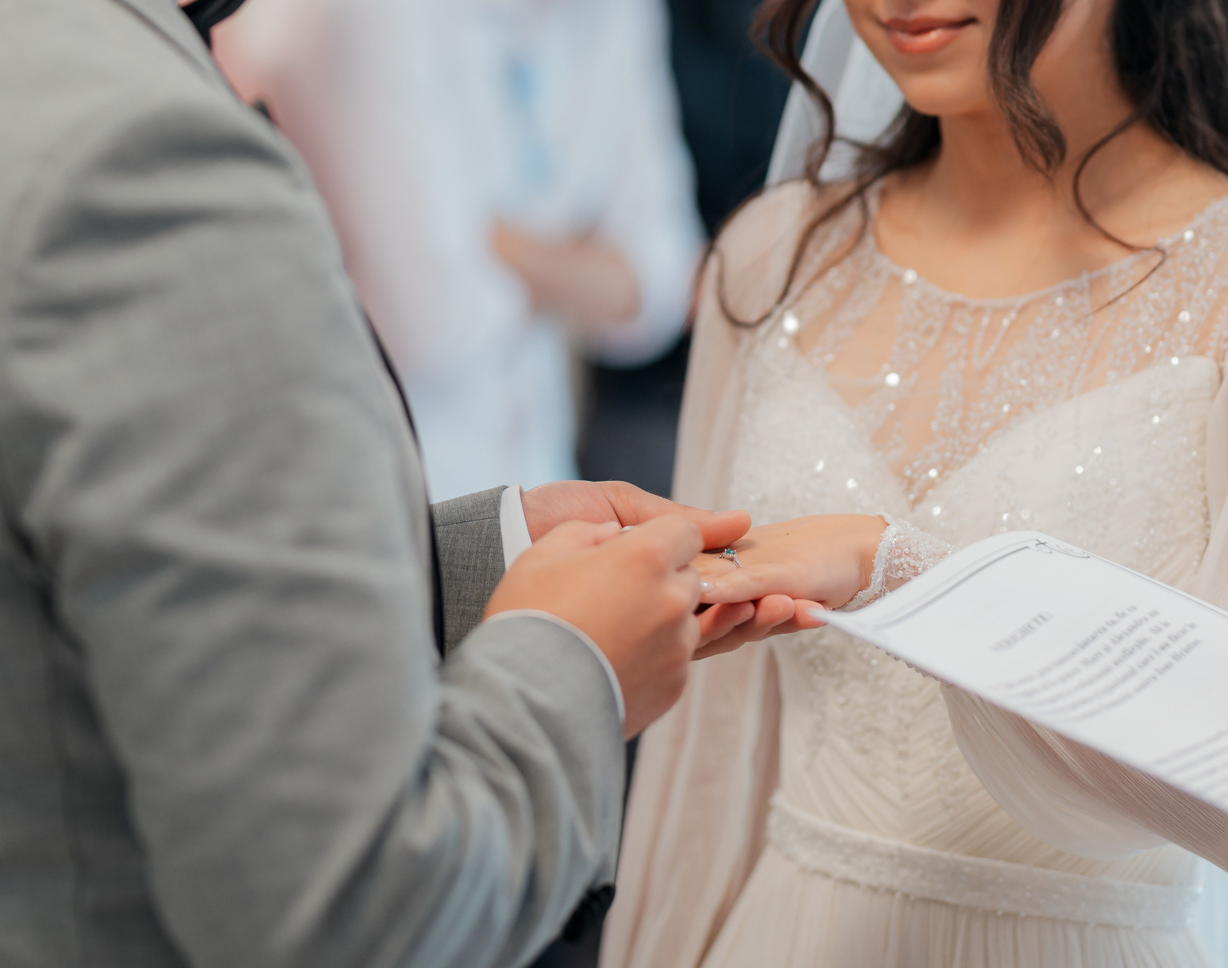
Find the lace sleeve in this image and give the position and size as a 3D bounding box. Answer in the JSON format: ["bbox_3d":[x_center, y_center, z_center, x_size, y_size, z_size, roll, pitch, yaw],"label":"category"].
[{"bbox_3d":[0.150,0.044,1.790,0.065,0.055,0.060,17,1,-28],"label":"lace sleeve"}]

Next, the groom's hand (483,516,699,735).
[{"bbox_3d":[-0.004,0.067,1.690,0.110,0.095,0.080,-22,21,-34],"label":"groom's hand"}]

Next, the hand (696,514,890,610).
[{"bbox_3d":[0.091,0.042,1.760,0.145,0.042,0.074,-8,13,-32],"label":"hand"}]

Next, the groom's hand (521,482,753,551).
[{"bbox_3d":[0.025,0.033,1.780,0.160,0.060,0.085,6,6,-25],"label":"groom's hand"}]

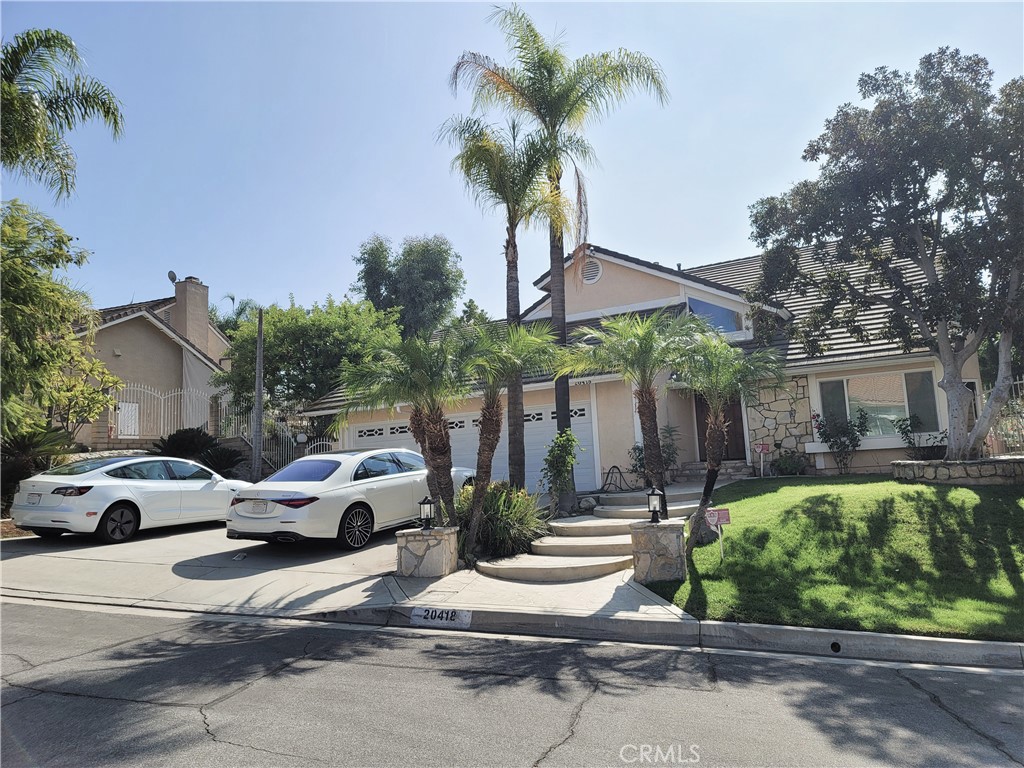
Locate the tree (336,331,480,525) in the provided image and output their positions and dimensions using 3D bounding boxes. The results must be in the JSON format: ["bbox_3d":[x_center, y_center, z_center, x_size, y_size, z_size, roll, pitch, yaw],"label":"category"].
[{"bbox_3d":[-1.373,0.723,10.000,1.950,2.900,1.950,-3,-6,0],"label":"tree"}]

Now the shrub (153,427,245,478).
[{"bbox_3d":[-7.268,1.663,17.200,2.000,1.400,1.800,-7,-7,30],"label":"shrub"}]

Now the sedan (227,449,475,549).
[{"bbox_3d":[-2.448,1.914,13.213,1.950,1.500,5.270,-2,-3,31],"label":"sedan"}]

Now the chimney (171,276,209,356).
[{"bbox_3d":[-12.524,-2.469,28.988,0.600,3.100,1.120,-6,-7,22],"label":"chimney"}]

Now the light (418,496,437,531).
[{"bbox_3d":[-1.074,1.646,9.400,0.195,0.440,0.195,-4,-7,10],"label":"light"}]

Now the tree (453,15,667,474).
[{"bbox_3d":[1.035,-2.518,13.782,4.200,9.780,4.200,-4,-7,10],"label":"tree"}]

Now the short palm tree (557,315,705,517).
[{"bbox_3d":[1.527,0.542,9.000,1.850,2.900,1.850,-7,-7,30],"label":"short palm tree"}]

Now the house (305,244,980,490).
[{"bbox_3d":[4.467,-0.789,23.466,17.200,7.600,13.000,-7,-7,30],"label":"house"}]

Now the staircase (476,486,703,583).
[{"bbox_3d":[1.501,2.018,10.567,2.550,0.680,5.700,-7,-7,30],"label":"staircase"}]

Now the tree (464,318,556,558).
[{"bbox_3d":[-0.028,0.684,10.393,1.500,3.250,1.500,-4,-7,10],"label":"tree"}]

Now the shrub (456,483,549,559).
[{"bbox_3d":[-0.133,1.761,9.400,1.200,0.920,1.100,-7,-7,30],"label":"shrub"}]

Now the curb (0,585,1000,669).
[{"bbox_3d":[-0.994,2.334,7.533,10.690,0.220,0.350,-2,-6,16],"label":"curb"}]

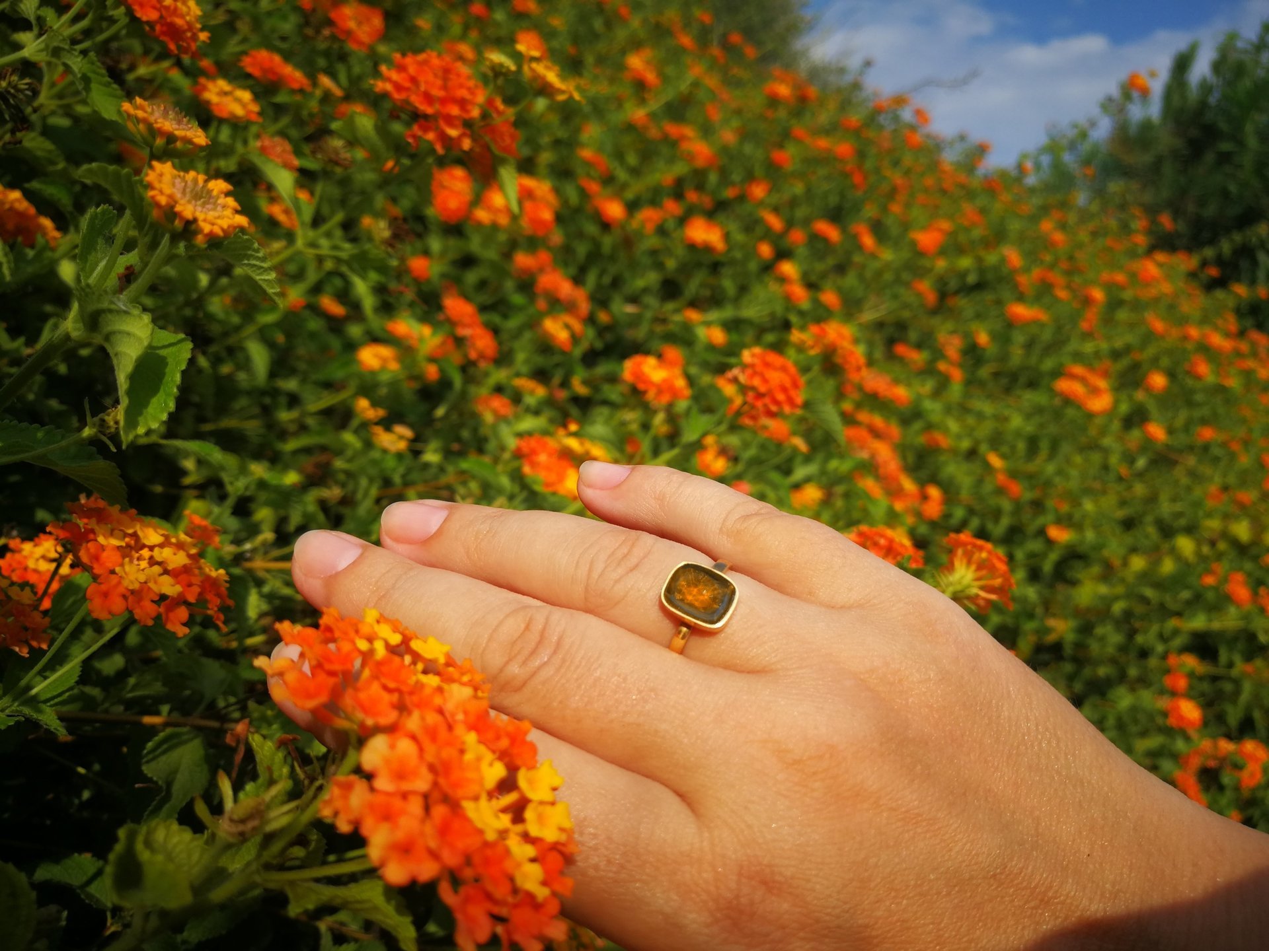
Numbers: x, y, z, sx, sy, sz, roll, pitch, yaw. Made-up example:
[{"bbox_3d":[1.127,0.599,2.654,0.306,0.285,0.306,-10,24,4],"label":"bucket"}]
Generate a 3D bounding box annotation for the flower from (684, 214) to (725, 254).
[{"bbox_3d":[0.075,-0.256,1.050,0.044,0.037,0.041,0,13,0],"label":"flower"}]

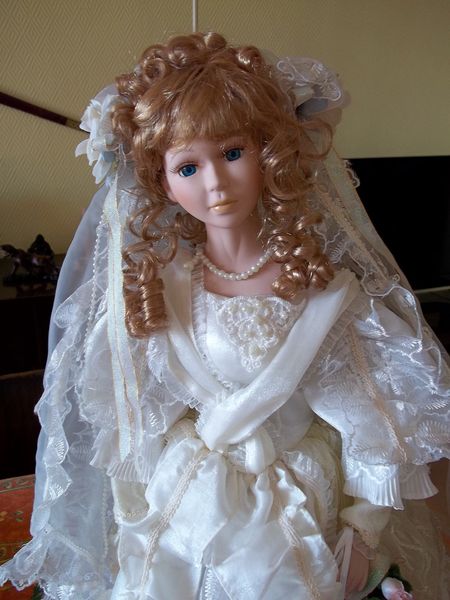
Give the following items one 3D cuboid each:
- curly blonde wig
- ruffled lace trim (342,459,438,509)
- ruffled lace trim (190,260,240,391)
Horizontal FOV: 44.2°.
[{"bbox_3d":[-0.002,-0.106,0.525,0.195,0.265,0.170,-7,5,-4],"label":"curly blonde wig"},{"bbox_3d":[0.149,0.165,0.500,0.080,0.042,0.050,-1,8,-9],"label":"ruffled lace trim"},{"bbox_3d":[-0.009,0.022,0.490,0.045,0.110,0.035,1,8,6],"label":"ruffled lace trim"}]

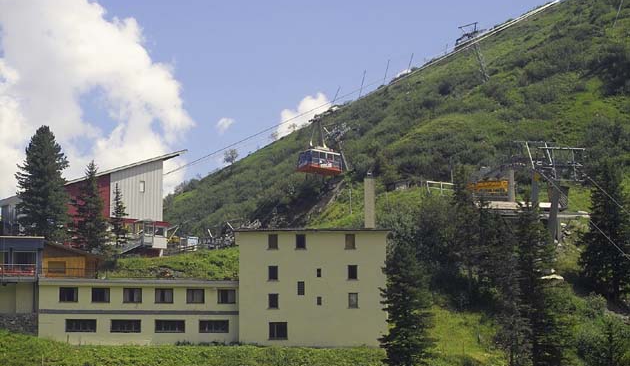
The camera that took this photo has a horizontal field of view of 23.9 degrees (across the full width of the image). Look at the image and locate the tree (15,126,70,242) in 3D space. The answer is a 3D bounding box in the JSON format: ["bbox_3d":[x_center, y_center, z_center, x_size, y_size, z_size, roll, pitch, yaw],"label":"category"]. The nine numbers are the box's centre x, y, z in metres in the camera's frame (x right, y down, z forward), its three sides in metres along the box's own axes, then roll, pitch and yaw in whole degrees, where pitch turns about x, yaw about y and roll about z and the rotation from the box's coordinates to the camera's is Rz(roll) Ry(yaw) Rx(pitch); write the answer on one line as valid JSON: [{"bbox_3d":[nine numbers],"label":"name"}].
[{"bbox_3d":[-29.055,0.488,159.000,5.824,13.478,5.824,-1,-10,0],"label":"tree"}]

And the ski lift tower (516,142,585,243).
[{"bbox_3d":[26.419,0.997,168.000,6.902,10.723,4.000,-1,-10,0],"label":"ski lift tower"}]

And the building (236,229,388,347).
[{"bbox_3d":[-0.544,11.008,150.000,14.345,11.236,11.000,0,-10,-5],"label":"building"}]

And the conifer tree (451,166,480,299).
[{"bbox_3d":[15.824,5.191,156.000,3.075,14.242,3.075,-1,-10,0],"label":"conifer tree"}]

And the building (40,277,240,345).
[{"bbox_3d":[-17.575,13.066,147.500,19.404,6.480,8.000,1,-10,-9],"label":"building"}]

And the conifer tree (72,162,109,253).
[{"bbox_3d":[-23.739,2.559,157.000,3.755,10.205,3.755,-1,-10,0],"label":"conifer tree"}]

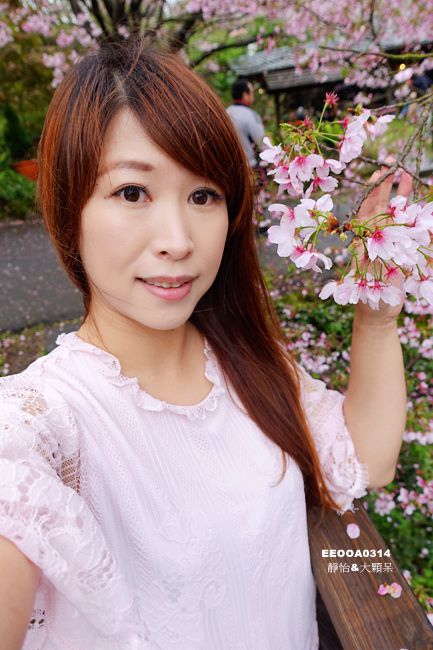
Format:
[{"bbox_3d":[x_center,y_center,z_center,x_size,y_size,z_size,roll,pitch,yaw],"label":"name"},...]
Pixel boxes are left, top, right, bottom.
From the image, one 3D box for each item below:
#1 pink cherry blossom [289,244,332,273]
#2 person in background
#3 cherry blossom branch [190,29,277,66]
[{"bbox_3d":[0.094,-0.067,0.435,0.043,0.030,0.036,-5,27,0],"label":"pink cherry blossom"},{"bbox_3d":[0.322,-1.589,4.479,0.500,1.700,0.350,17,34,37],"label":"person in background"},{"bbox_3d":[0.098,-1.601,2.500,0.500,0.200,0.220,-5,27,0],"label":"cherry blossom branch"}]

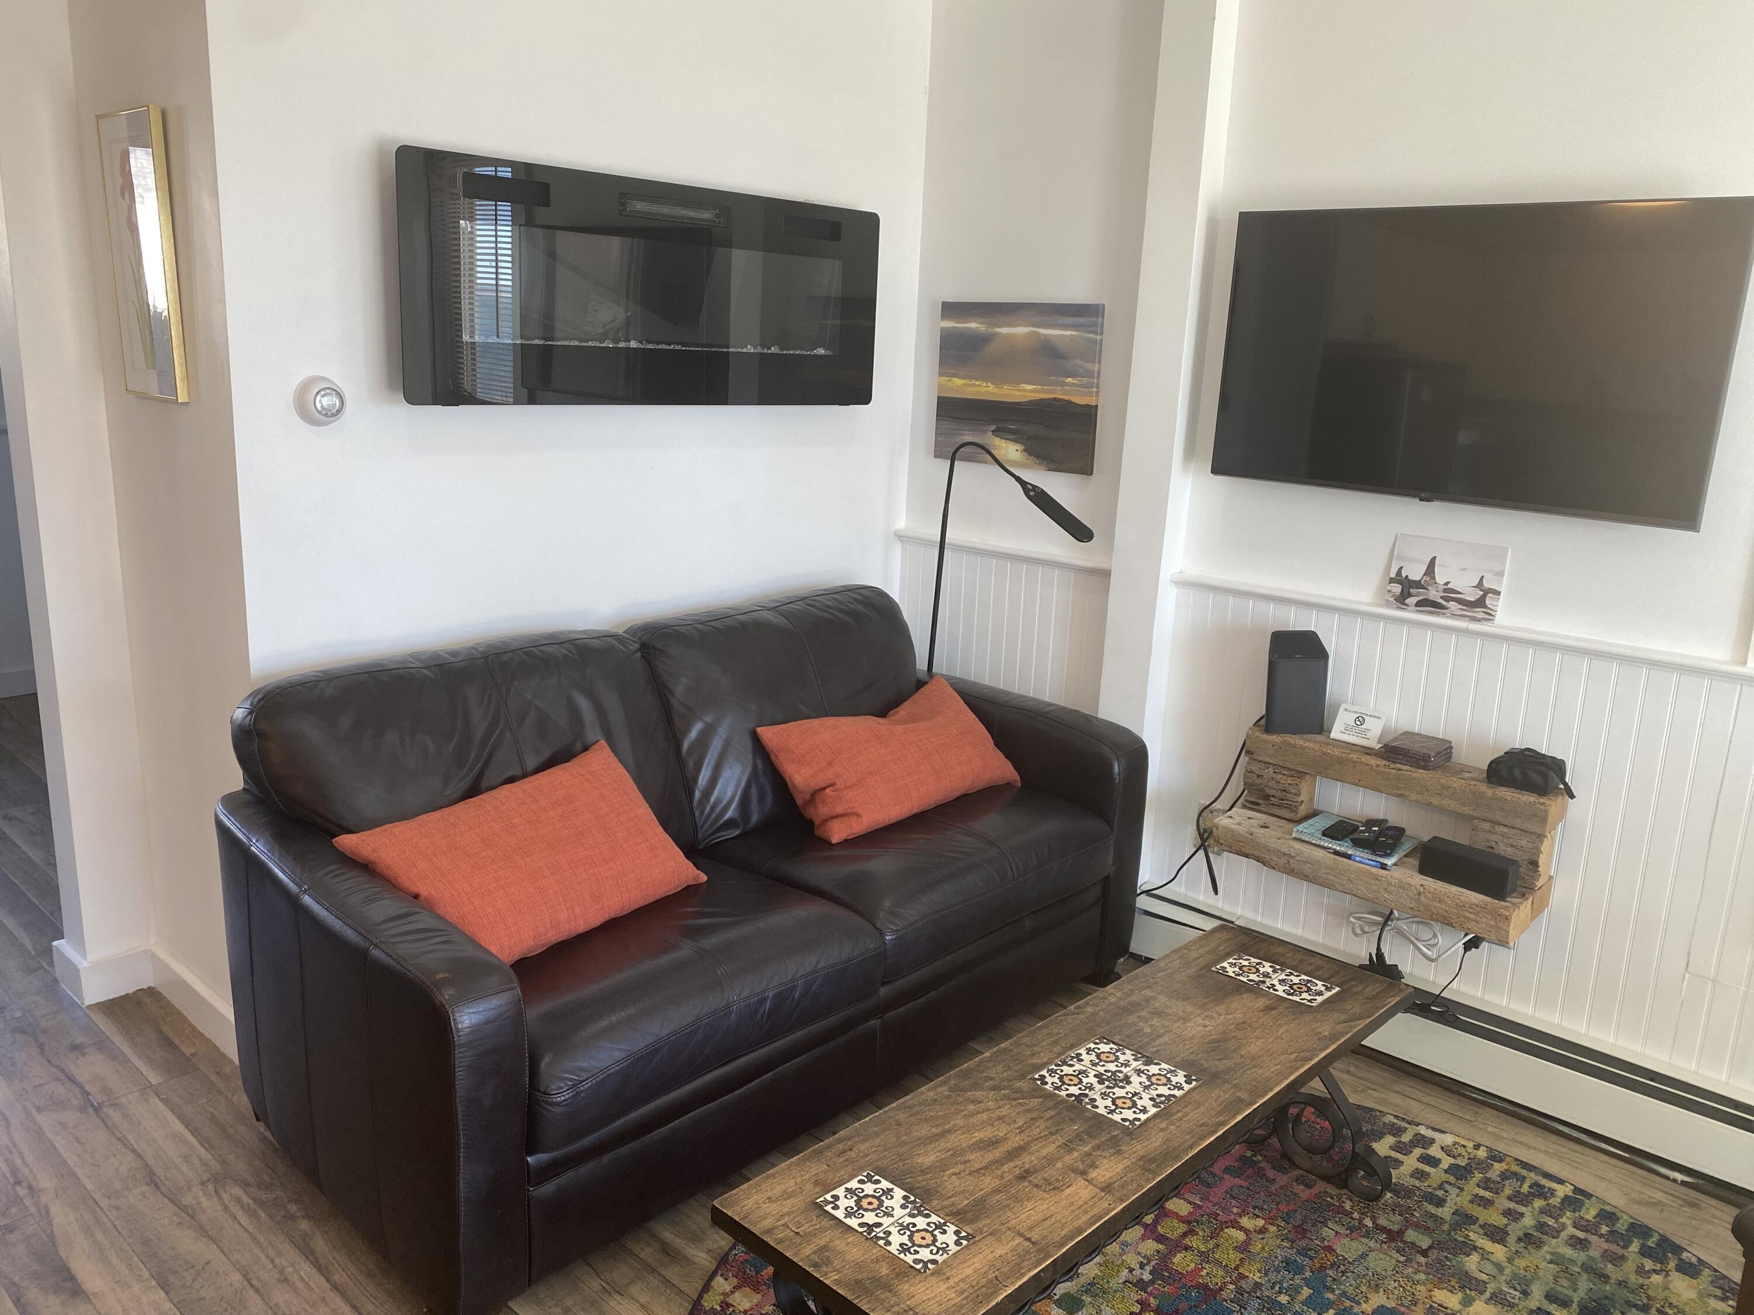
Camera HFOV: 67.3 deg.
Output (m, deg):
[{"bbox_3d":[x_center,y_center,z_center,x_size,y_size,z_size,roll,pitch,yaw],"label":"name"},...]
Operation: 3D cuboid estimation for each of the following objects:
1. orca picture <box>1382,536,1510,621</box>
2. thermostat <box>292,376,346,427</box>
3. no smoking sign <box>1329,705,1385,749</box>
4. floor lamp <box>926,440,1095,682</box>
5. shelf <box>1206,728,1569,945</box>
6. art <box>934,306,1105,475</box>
[{"bbox_3d":[1.166,-0.160,2.700,0.225,0.160,0.015,14,8,42],"label":"orca picture"},{"bbox_3d":[-1.035,-0.476,2.441,0.058,0.092,0.092,14,17,42],"label":"thermostat"},{"bbox_3d":[1.043,0.152,2.870,0.103,0.077,0.040,14,17,42],"label":"no smoking sign"},{"bbox_3d":[0.268,0.096,3.476,0.620,1.313,0.220,14,17,42],"label":"floor lamp"},{"bbox_3d":[1.055,0.345,2.776,0.651,0.267,0.212,14,17,42],"label":"shelf"},{"bbox_3d":[0.346,-0.692,3.356,0.478,0.407,0.030,14,17,39],"label":"art"}]

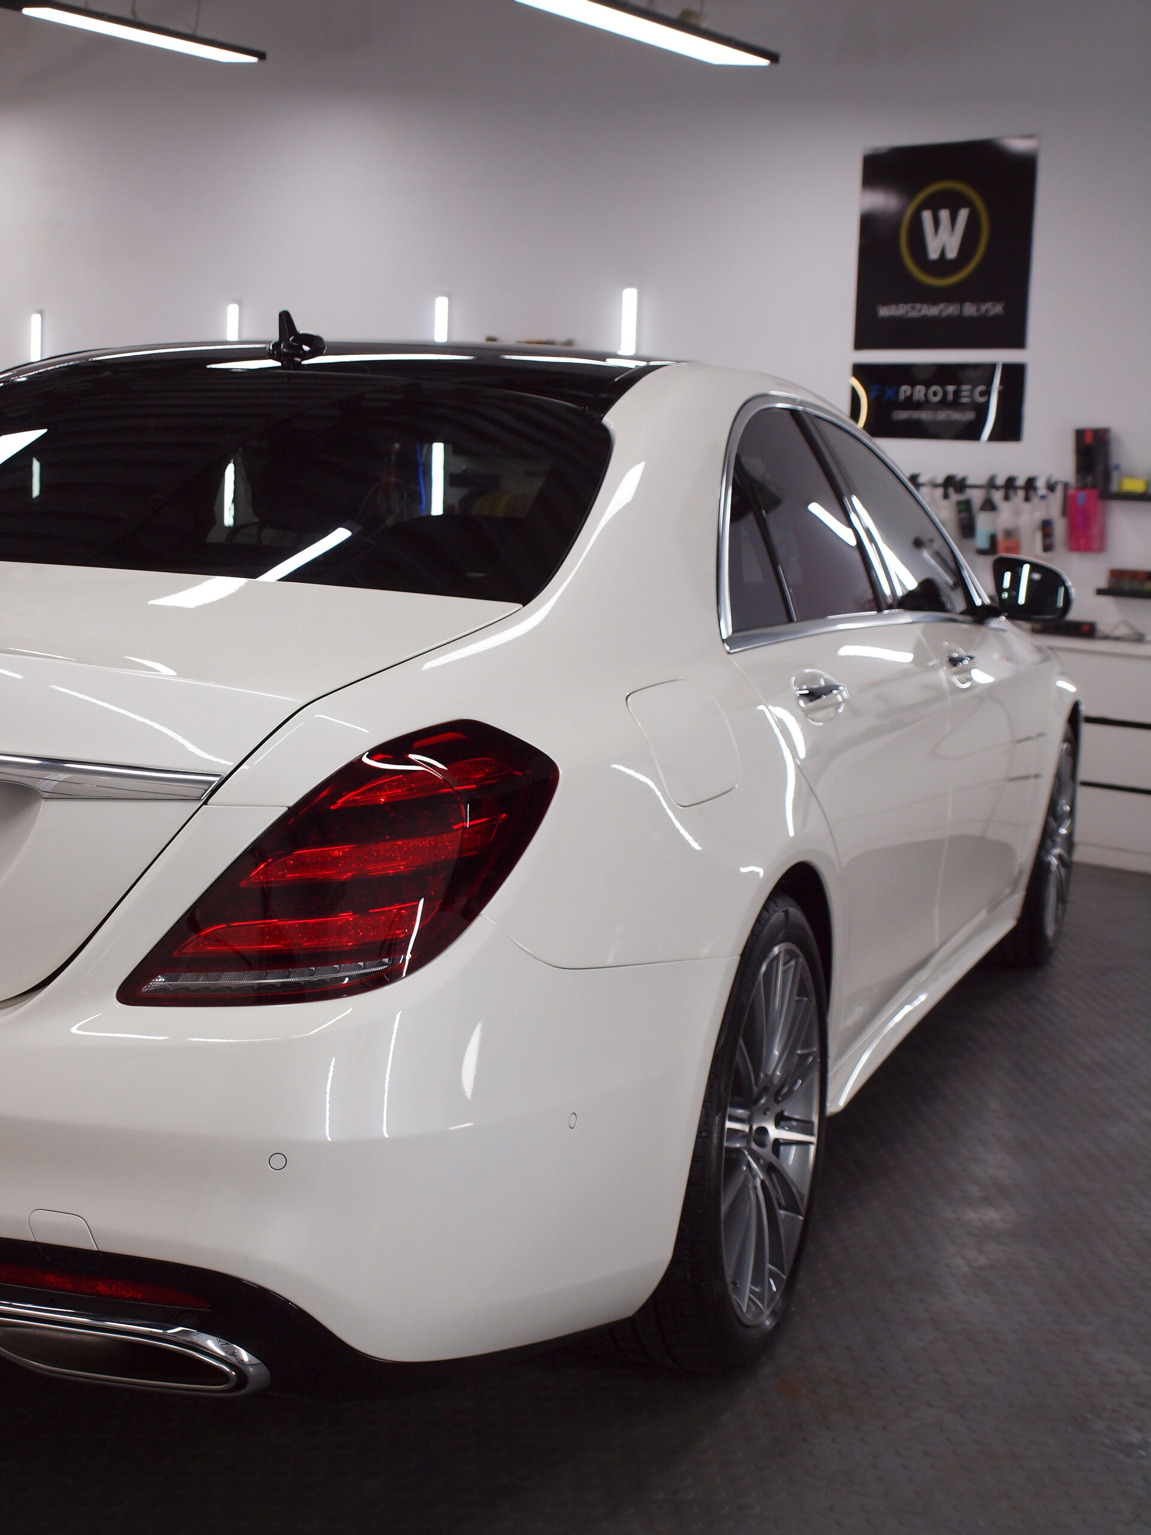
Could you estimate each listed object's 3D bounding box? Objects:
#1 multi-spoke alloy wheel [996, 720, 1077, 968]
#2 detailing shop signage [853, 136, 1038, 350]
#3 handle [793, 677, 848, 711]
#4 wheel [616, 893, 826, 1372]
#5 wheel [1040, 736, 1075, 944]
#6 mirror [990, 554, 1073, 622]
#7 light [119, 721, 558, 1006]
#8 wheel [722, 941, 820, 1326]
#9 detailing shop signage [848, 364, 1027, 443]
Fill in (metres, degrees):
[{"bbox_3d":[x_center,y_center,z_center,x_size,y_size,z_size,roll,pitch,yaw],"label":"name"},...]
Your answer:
[{"bbox_3d":[1.232,0.197,5.907,0.245,0.700,0.700,5,8,20],"label":"multi-spoke alloy wheel"},{"bbox_3d":[1.454,-2.060,8.419,0.778,0.800,0.020,8,9,39],"label":"detailing shop signage"},{"bbox_3d":[0.357,-0.104,3.071,0.045,0.045,0.205,5,8,20],"label":"handle"},{"bbox_3d":[0.168,0.511,3.087,0.270,0.700,0.700,5,8,20],"label":"wheel"},{"bbox_3d":[1.251,0.199,5.900,0.200,0.550,0.550,5,8,20],"label":"wheel"},{"bbox_3d":[1.088,-0.423,5.053,0.220,0.160,0.130,5,8,20],"label":"mirror"},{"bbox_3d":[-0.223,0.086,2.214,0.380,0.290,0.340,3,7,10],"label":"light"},{"bbox_3d":[0.192,0.513,3.078,0.220,0.550,0.550,5,8,20],"label":"wheel"},{"bbox_3d":[1.434,-1.461,8.493,0.786,0.301,0.020,8,9,39],"label":"detailing shop signage"}]

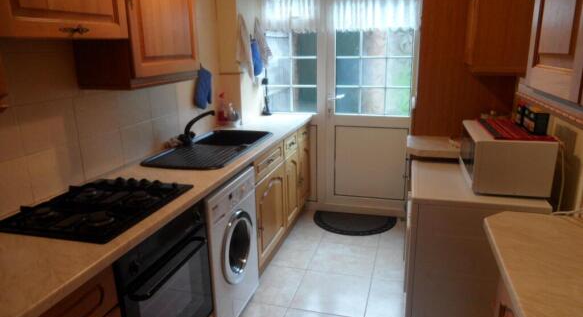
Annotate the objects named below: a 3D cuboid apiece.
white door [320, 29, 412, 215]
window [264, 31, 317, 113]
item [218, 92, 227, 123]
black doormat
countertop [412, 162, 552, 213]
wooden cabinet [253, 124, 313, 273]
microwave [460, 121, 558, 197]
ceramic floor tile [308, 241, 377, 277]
[{"bbox_3d":[0.672,-0.473,3.703,0.797,1.960,0.060,3,14,16],"label":"white door"},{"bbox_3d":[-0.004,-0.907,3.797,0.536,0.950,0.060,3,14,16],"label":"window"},{"bbox_3d":[-0.577,-0.422,3.378,0.070,0.250,0.090,3,14,16],"label":"item"},{"bbox_3d":[0.559,0.591,3.667,0.768,0.012,0.500,3,14,16],"label":"black doormat"},{"bbox_3d":[0.972,0.139,2.214,0.603,0.030,0.740,3,14,16],"label":"countertop"},{"bbox_3d":[-0.300,0.235,3.361,0.570,0.850,1.414,3,14,16],"label":"wooden cabinet"},{"bbox_3d":[1.142,-0.014,2.191,0.348,0.268,0.580,3,14,16],"label":"microwave"},{"bbox_3d":[0.394,0.756,3.045,0.463,0.010,0.466,3,14,16],"label":"ceramic floor tile"}]

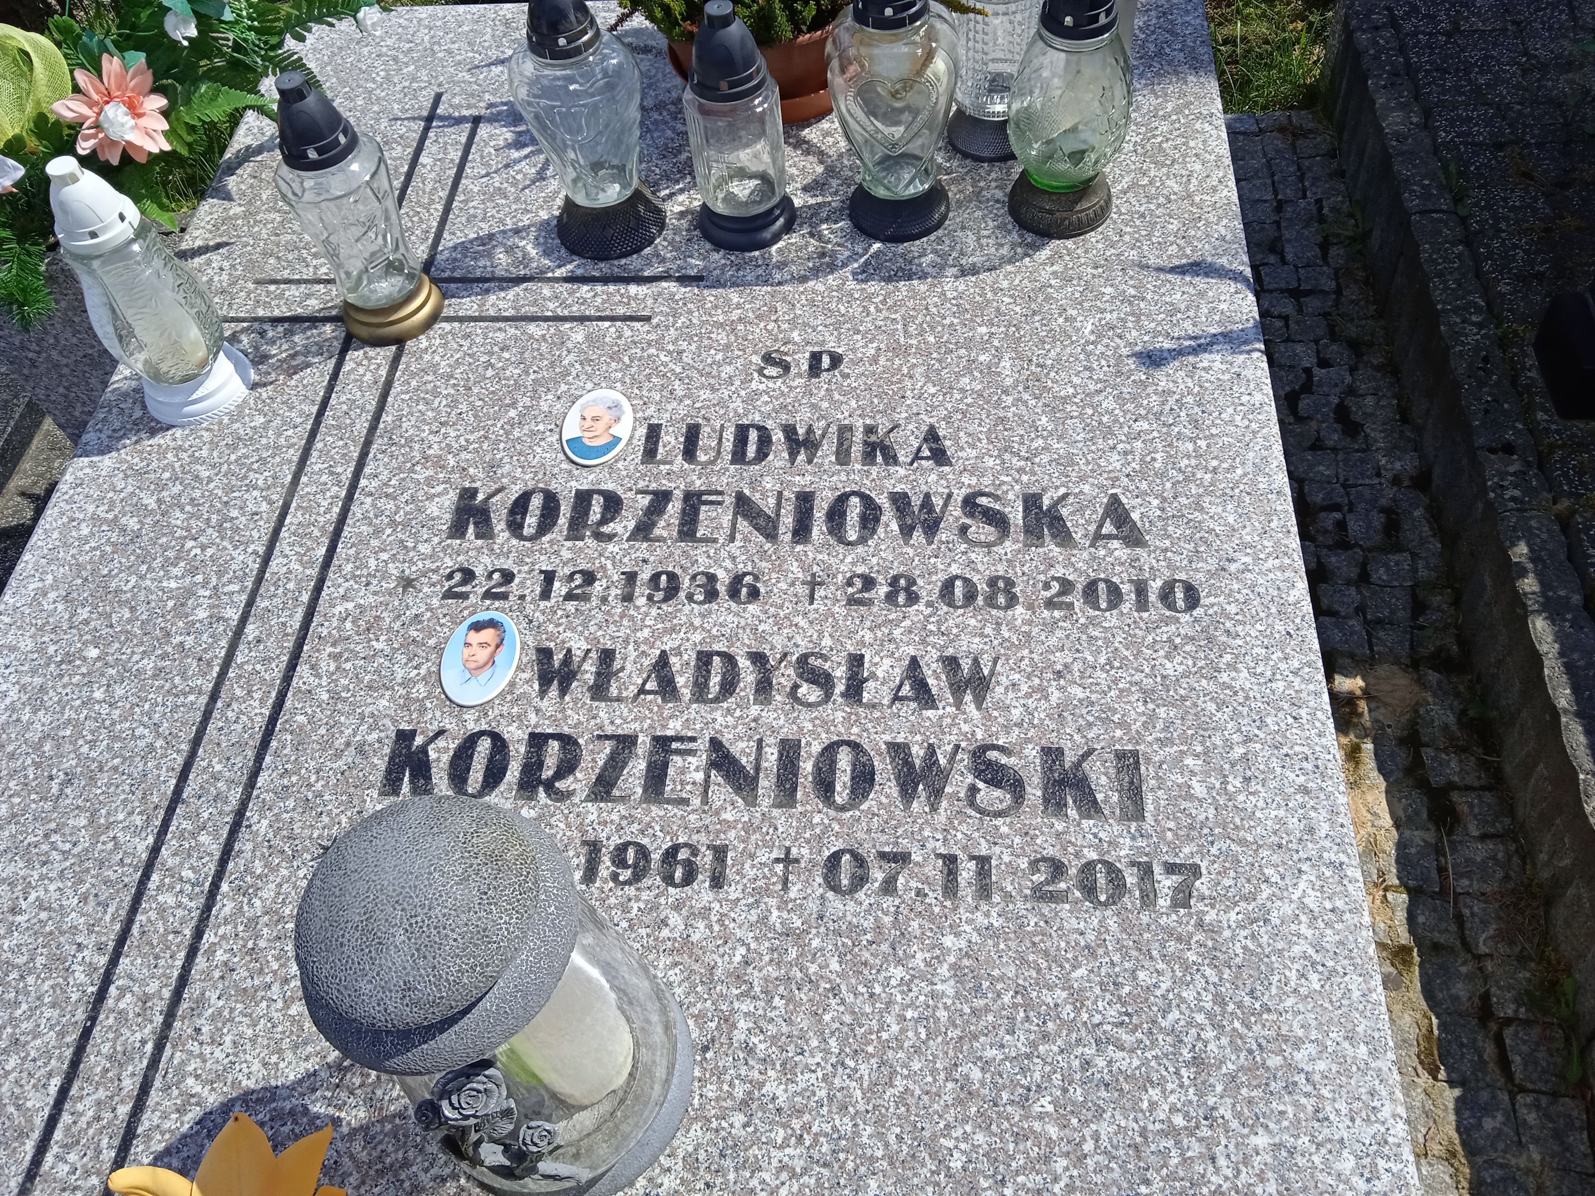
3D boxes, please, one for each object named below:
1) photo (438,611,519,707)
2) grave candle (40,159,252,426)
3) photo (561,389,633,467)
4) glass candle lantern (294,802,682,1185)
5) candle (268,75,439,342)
[{"bbox_3d":[-0.243,0.046,0.987,0.058,0.005,0.083,1,56,6],"label":"photo"},{"bbox_3d":[-0.557,-0.261,1.086,0.099,0.239,0.099,1,56,6],"label":"grave candle"},{"bbox_3d":[-0.172,-0.148,1.114,0.060,0.005,0.084,1,56,6],"label":"photo"},{"bbox_3d":[-0.152,0.210,0.681,0.152,0.307,0.152,-3,55,4],"label":"glass candle lantern"},{"bbox_3d":[-0.388,-0.337,1.117,0.093,0.247,0.093,1,56,6],"label":"candle"}]

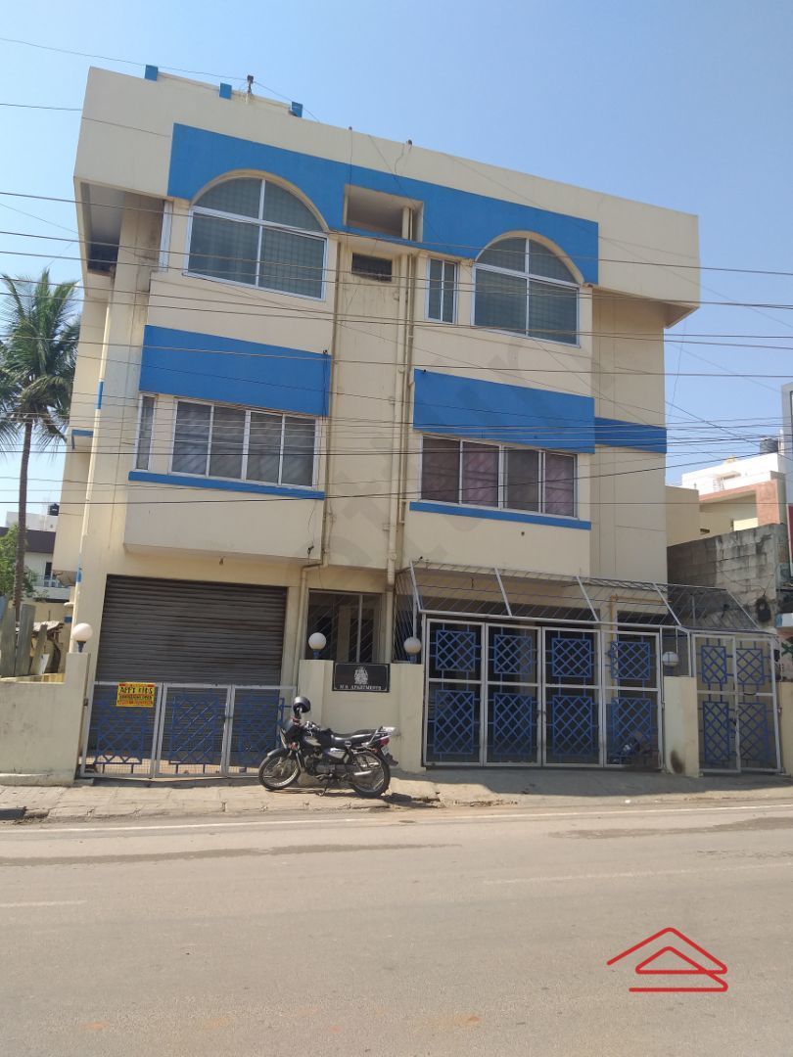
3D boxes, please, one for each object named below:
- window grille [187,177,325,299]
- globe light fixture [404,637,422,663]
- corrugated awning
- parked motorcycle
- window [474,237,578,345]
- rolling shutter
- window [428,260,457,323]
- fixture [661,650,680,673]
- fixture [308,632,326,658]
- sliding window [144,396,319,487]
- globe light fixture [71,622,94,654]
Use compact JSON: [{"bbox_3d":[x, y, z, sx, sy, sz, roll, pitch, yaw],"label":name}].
[{"bbox_3d":[-2.250,-4.958,13.361,2.394,2.006,0.150,6,-10,-17],"label":"window grille"},{"bbox_3d":[0.252,1.901,12.392,0.265,0.390,0.265,3,-10,0],"label":"globe light fixture"},{"bbox_3d":[3.365,1.262,13.847,6.478,0.889,0.900,6,-10,-17],"label":"corrugated awning"},{"bbox_3d":[-0.889,2.892,10.483,1.950,1.160,0.720,0,-10,17],"label":"parked motorcycle"},{"bbox_3d":[2.461,-4.512,14.795,2.206,1.968,0.150,6,-10,-17],"label":"window"},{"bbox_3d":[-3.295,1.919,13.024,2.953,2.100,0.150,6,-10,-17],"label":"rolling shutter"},{"bbox_3d":[0.759,-3.987,13.323,0.504,1.113,0.120,5,-10,-17],"label":"window"},{"bbox_3d":[4.749,2.340,13.760,0.265,0.390,0.265,6,-10,-17],"label":"fixture"},{"bbox_3d":[-1.186,1.771,11.953,0.265,0.390,0.265,6,-10,-17],"label":"fixture"},{"bbox_3d":[-2.328,-1.255,11.910,2.250,1.146,0.150,5,-10,-17],"label":"sliding window"},{"bbox_3d":[-4.346,1.519,10.983,0.265,0.400,0.265,6,-10,-17],"label":"globe light fixture"}]

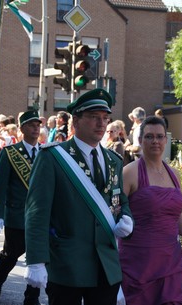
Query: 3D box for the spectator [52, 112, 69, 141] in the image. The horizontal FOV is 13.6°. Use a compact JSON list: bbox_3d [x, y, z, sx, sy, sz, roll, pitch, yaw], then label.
[{"bbox_3d":[-0.486,0.213,12.035,0.350,1.720,0.480,1,3,-22],"label":"spectator"}]

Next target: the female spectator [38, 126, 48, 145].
[{"bbox_3d":[-0.983,0.289,15.020,0.320,1.560,0.460,2,1,-7],"label":"female spectator"}]

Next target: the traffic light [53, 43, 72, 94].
[{"bbox_3d":[-0.603,-1.778,16.200,0.360,1.020,0.340,2,1,-15],"label":"traffic light"}]

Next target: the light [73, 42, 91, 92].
[{"bbox_3d":[-0.169,-1.688,15.200,0.290,0.970,0.330,1,3,-25],"label":"light"}]

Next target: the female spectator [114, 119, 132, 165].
[{"bbox_3d":[0.419,0.345,11.021,0.340,1.640,0.470,2,1,-3],"label":"female spectator"}]

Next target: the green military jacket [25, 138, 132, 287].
[{"bbox_3d":[-0.069,0.331,4.220,0.570,0.810,0.360,1,3,-30],"label":"green military jacket"}]

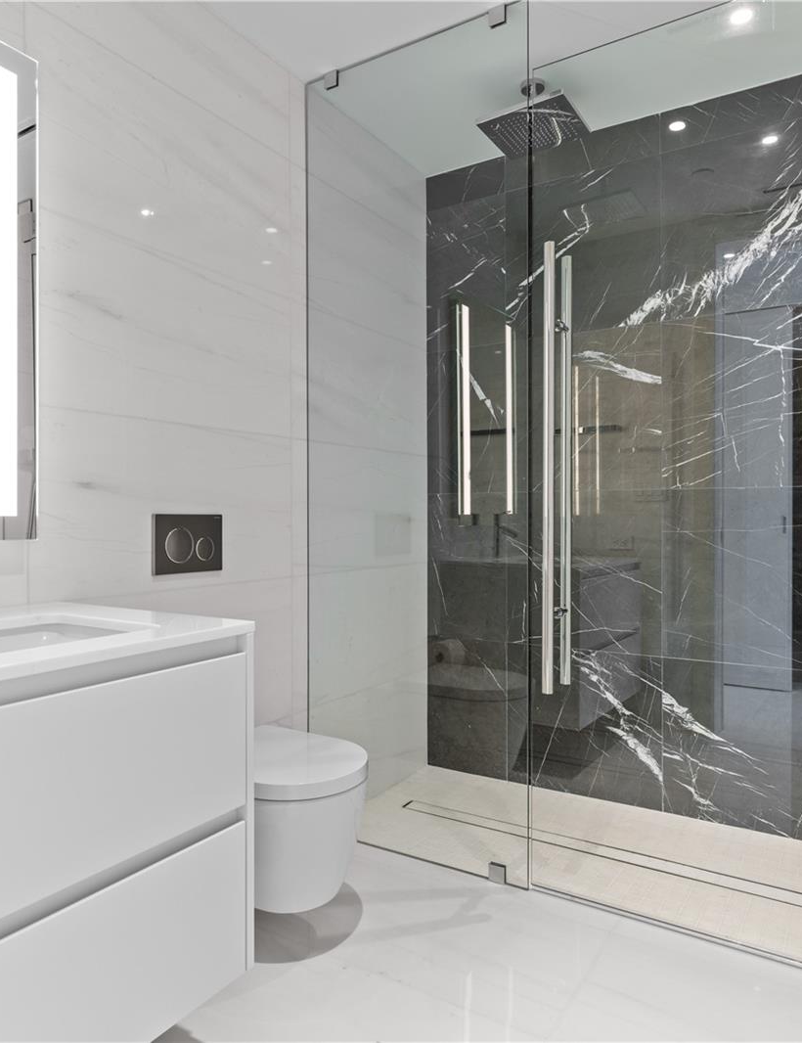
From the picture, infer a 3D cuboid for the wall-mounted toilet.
[{"bbox_3d":[-0.362,0.794,1.964,0.576,0.360,0.385,0,0,31],"label":"wall-mounted toilet"}]

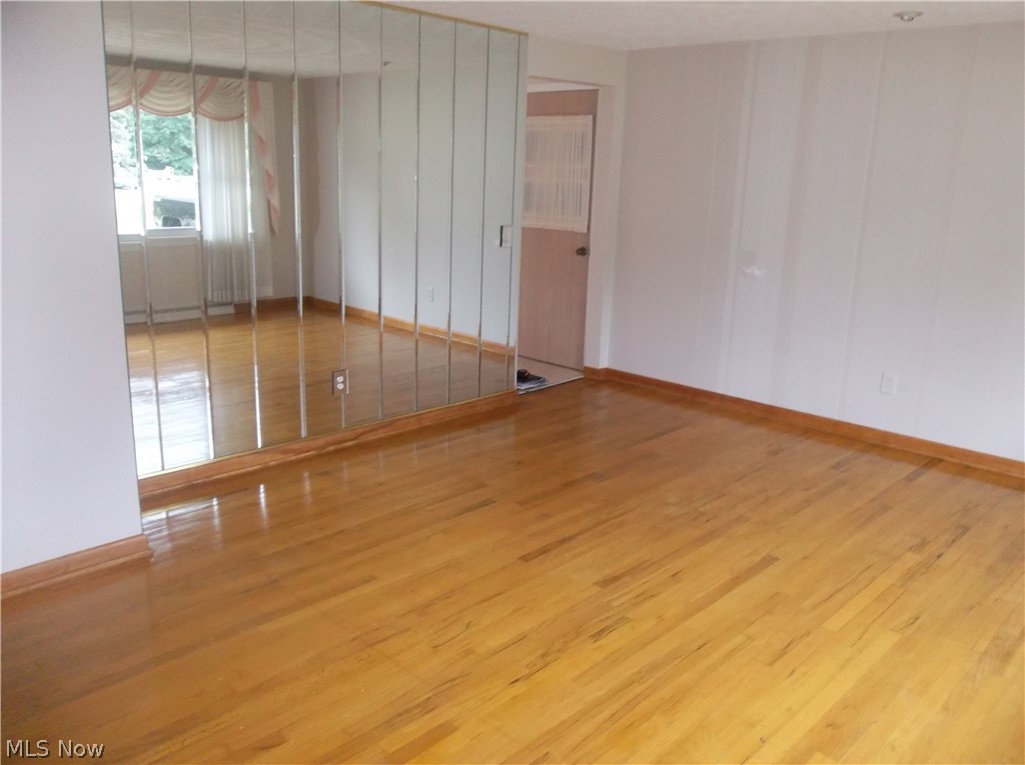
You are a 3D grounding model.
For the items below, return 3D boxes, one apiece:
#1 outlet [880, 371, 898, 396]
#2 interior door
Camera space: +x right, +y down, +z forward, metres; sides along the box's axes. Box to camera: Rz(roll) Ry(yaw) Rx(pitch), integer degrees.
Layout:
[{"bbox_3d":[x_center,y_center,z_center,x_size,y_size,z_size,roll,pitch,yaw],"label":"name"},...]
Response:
[{"bbox_3d":[2.193,0.008,4.649,0.079,0.122,0.012,15,19,41],"label":"outlet"},{"bbox_3d":[0.317,-1.187,6.368,0.890,2.107,0.045,15,19,42],"label":"interior door"}]

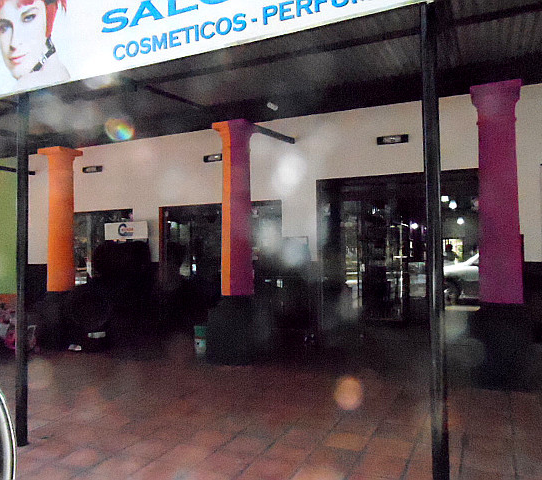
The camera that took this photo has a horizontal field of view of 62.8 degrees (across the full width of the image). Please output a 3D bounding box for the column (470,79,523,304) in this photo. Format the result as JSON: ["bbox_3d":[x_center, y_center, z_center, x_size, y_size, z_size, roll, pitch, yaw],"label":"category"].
[{"bbox_3d":[2.323,-0.460,4.548,0.456,2.170,0.456,-2,-2,23],"label":"column"}]

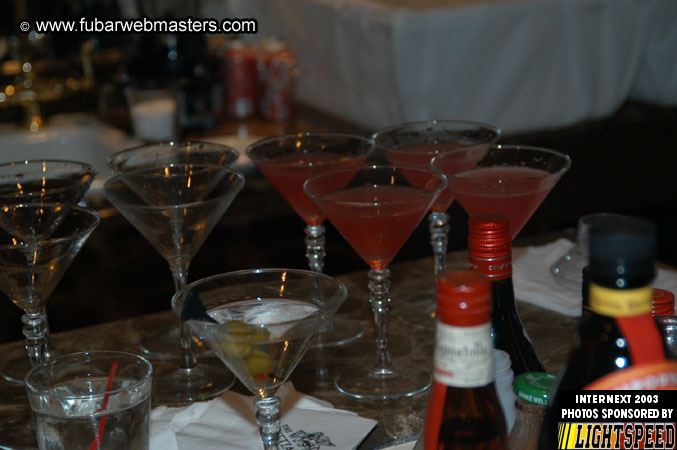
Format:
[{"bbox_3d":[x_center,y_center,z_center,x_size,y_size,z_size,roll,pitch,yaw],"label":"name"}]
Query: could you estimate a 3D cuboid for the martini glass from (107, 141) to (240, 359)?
[{"bbox_3d":[-0.144,0.024,1.646,0.118,0.174,0.118,-2,16,0],"label":"martini glass"}]

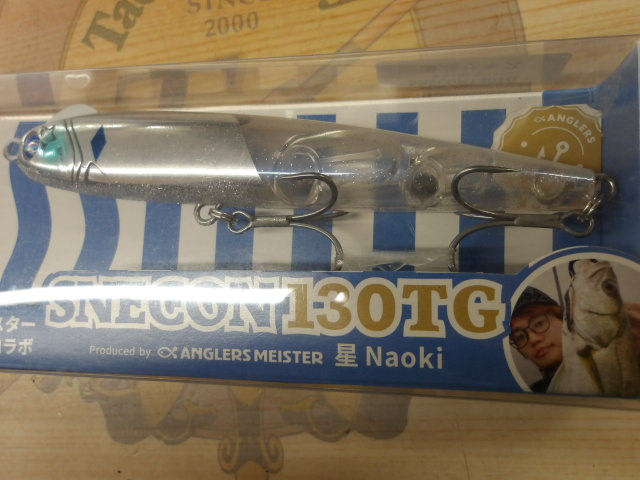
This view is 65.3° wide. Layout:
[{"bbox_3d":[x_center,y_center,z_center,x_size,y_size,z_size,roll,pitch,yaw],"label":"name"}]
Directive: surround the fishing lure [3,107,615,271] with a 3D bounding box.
[{"bbox_3d":[-0.011,-0.011,0.109,0.138,0.023,0.034,4,87,11],"label":"fishing lure"}]

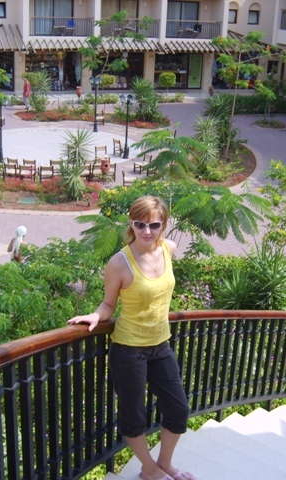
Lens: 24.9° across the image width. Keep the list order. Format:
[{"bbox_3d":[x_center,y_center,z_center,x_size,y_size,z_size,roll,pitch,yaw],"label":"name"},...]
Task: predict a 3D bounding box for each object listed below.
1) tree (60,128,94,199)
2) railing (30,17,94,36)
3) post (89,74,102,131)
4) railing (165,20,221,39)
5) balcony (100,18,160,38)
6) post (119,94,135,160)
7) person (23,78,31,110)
[{"bbox_3d":[-2.031,-2.313,20.085,1.150,2.252,1.100,2,22,0],"label":"tree"},{"bbox_3d":[-4.541,-11.922,36.246,3.550,0.996,0.150,-3,22,-13],"label":"railing"},{"bbox_3d":[-2.133,-6.172,29.448,0.580,2.520,0.570,2,22,0],"label":"post"},{"bbox_3d":[2.837,-12.533,38.508,3.320,1.000,1.200,-3,22,-13],"label":"railing"},{"bbox_3d":[-0.840,-12.346,37.623,3.464,1.026,1.200,-3,22,-13],"label":"balcony"},{"bbox_3d":[-0.624,-4.404,25.145,0.600,2.520,0.570,2,22,0],"label":"post"},{"bbox_3d":[-6.106,-7.687,33.993,0.380,1.680,0.500,2,22,0],"label":"person"}]

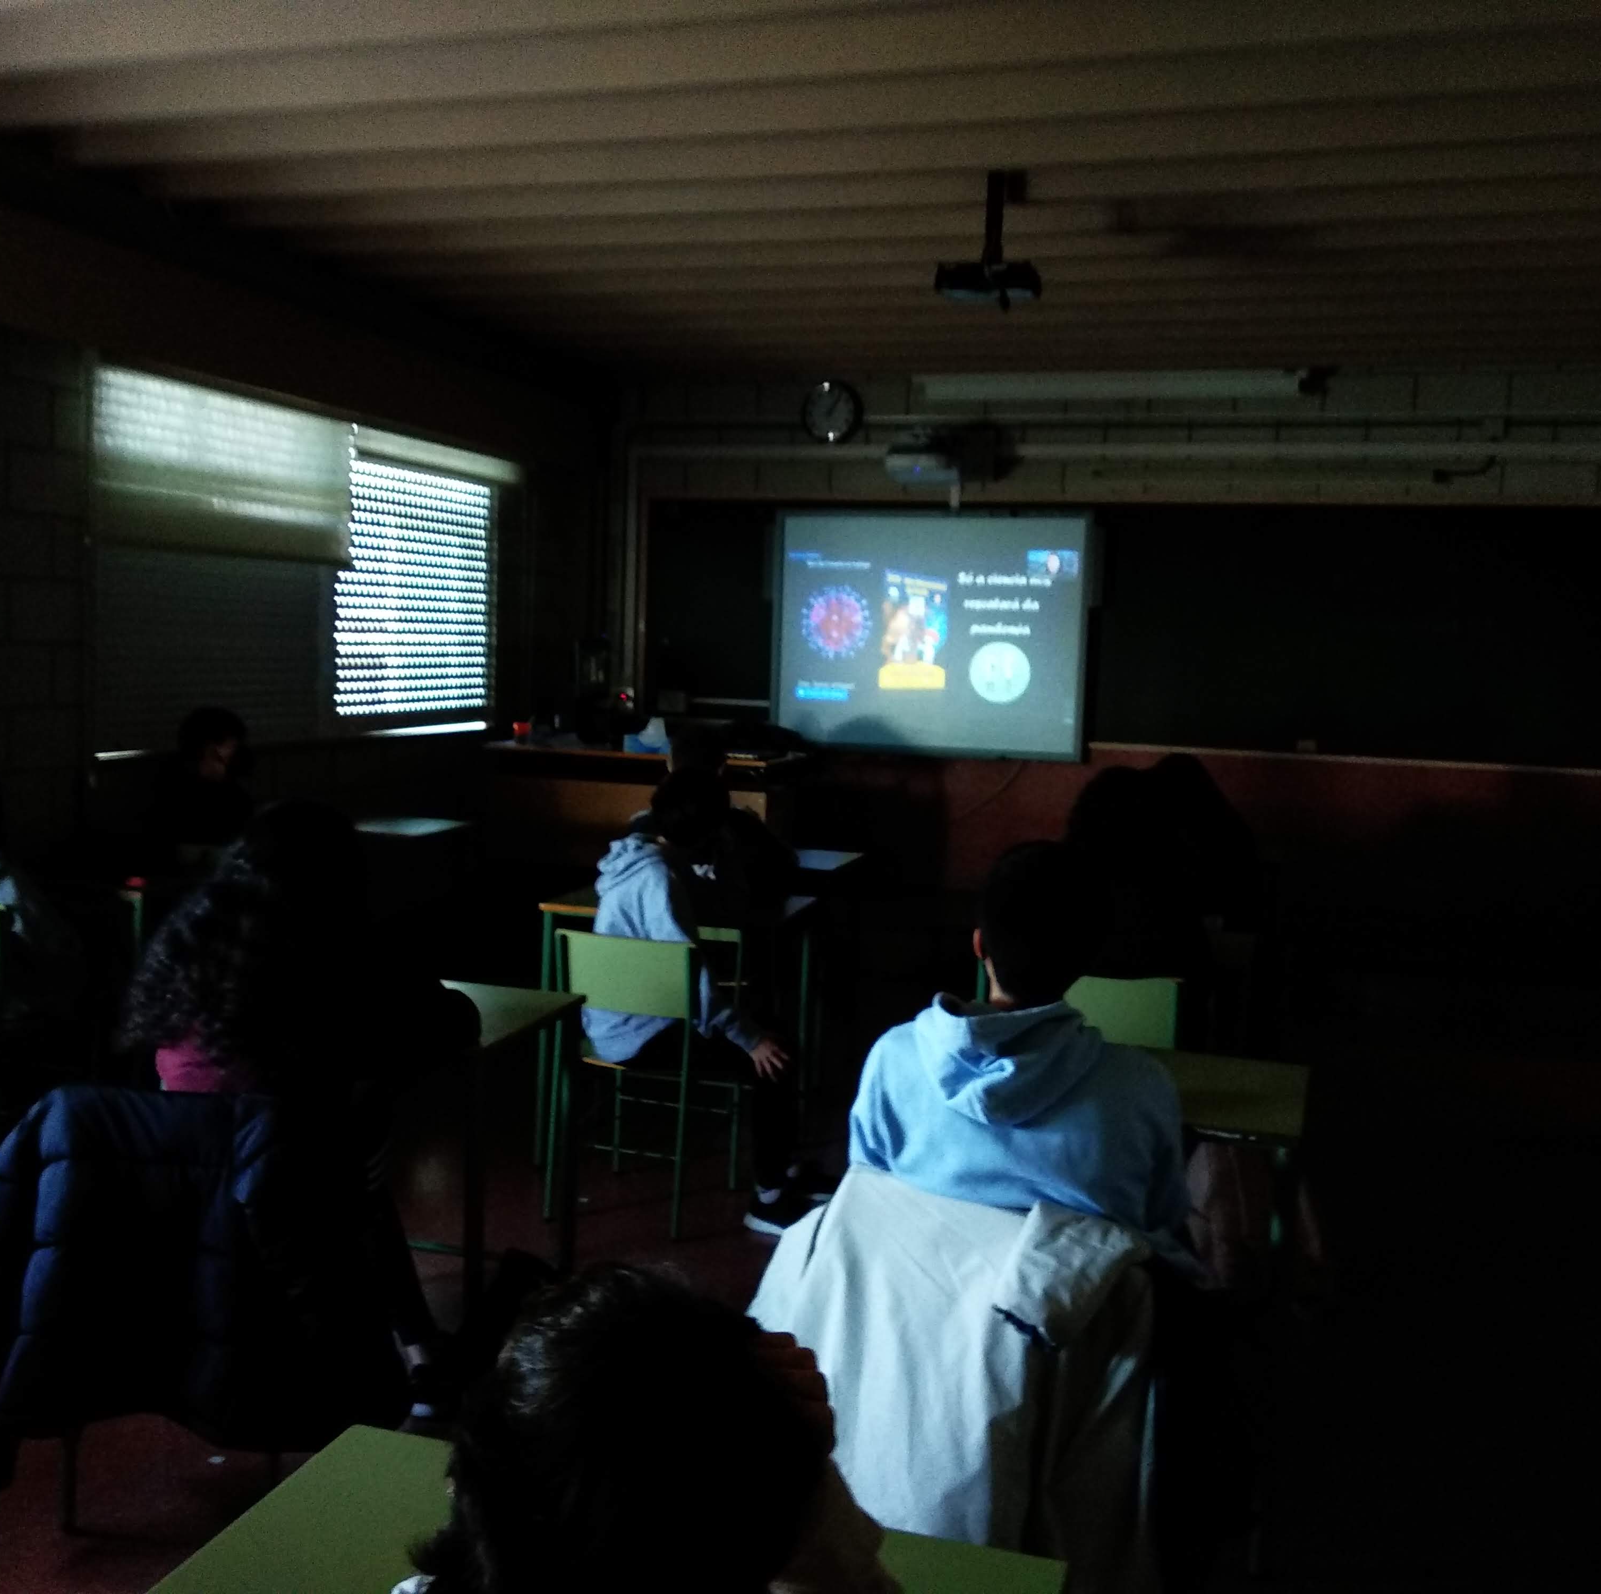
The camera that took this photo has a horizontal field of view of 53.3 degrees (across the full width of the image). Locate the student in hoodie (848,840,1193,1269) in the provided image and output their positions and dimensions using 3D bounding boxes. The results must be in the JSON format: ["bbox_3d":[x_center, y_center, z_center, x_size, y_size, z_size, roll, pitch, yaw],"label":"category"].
[{"bbox_3d":[0.361,0.660,2.582,0.520,1.220,0.700,4,6,18],"label":"student in hoodie"}]

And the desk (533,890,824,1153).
[{"bbox_3d":[-0.380,0.697,4.792,0.690,0.765,0.490,4,6,18],"label":"desk"}]

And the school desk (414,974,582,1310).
[{"bbox_3d":[-0.857,0.787,3.229,0.690,0.745,0.500,4,6,18],"label":"school desk"}]

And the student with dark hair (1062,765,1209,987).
[{"bbox_3d":[0.797,0.521,4.063,0.460,1.220,0.660,3,6,10],"label":"student with dark hair"}]

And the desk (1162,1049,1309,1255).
[{"bbox_3d":[0.578,0.906,3.050,0.690,0.765,0.490,4,6,18],"label":"desk"}]

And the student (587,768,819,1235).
[{"bbox_3d":[-0.278,0.529,4.321,0.740,1.200,0.470,0,6,-17],"label":"student"}]

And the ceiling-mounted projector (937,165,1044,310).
[{"bbox_3d":[0.546,-1.576,4.552,0.320,0.390,0.270,4,6,18],"label":"ceiling-mounted projector"}]

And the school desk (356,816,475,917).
[{"bbox_3d":[-1.627,0.473,5.959,0.690,0.745,0.500,4,6,18],"label":"school desk"}]

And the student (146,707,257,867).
[{"bbox_3d":[-1.973,0.267,5.619,0.460,1.200,0.600,8,8,43],"label":"student"}]

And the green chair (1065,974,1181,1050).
[{"bbox_3d":[0.695,0.765,3.960,0.400,0.760,0.460,3,6,8],"label":"green chair"}]

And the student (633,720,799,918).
[{"bbox_3d":[-0.253,0.362,5.263,0.480,1.210,0.660,4,6,18],"label":"student"}]

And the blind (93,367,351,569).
[{"bbox_3d":[-2.068,-1.167,5.864,0.060,0.570,1.420,4,6,18],"label":"blind"}]

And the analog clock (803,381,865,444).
[{"bbox_3d":[0.167,-1.966,8.151,0.320,0.320,0.050,4,6,18],"label":"analog clock"}]

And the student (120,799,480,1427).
[{"bbox_3d":[-0.920,0.616,2.997,0.520,1.250,0.720,6,7,33],"label":"student"}]

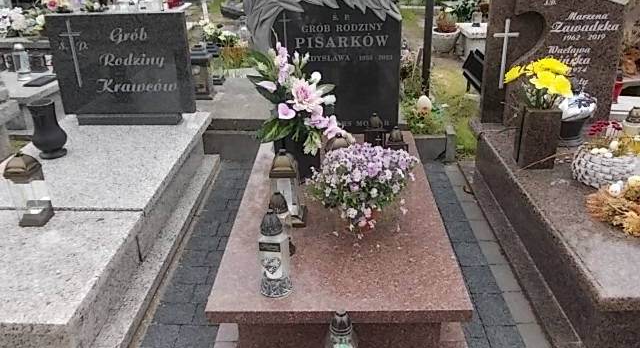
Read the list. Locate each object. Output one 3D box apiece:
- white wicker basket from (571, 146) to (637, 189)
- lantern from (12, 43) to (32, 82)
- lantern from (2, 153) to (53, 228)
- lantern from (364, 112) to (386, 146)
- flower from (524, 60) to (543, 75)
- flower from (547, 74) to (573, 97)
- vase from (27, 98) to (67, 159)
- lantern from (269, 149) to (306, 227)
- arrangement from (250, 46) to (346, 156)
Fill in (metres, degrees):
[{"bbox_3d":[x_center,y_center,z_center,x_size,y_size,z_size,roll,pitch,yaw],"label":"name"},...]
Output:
[{"bbox_3d":[1.349,-0.053,2.393,0.297,0.157,0.235,-1,26,2],"label":"white wicker basket"},{"bbox_3d":[-2.535,-0.947,4.377,0.110,0.293,0.110,-1,26,2],"label":"lantern"},{"bbox_3d":[-1.281,0.061,2.268,0.119,0.327,0.119,-1,26,2],"label":"lantern"},{"bbox_3d":[0.281,-0.195,2.660,0.118,0.258,0.118,-1,26,2],"label":"lantern"},{"bbox_3d":[1.057,-0.527,2.563,0.080,0.065,0.075,0,26,1],"label":"flower"},{"bbox_3d":[1.093,-0.401,2.371,0.112,0.090,0.101,-1,26,2],"label":"flower"},{"bbox_3d":[-1.565,-0.259,2.962,0.179,0.316,0.179,-1,26,2],"label":"vase"},{"bbox_3d":[-0.143,0.045,2.215,0.150,0.320,0.150,0,26,1],"label":"lantern"},{"bbox_3d":[-0.091,-0.314,2.366,0.403,0.526,0.258,-1,26,2],"label":"arrangement"}]

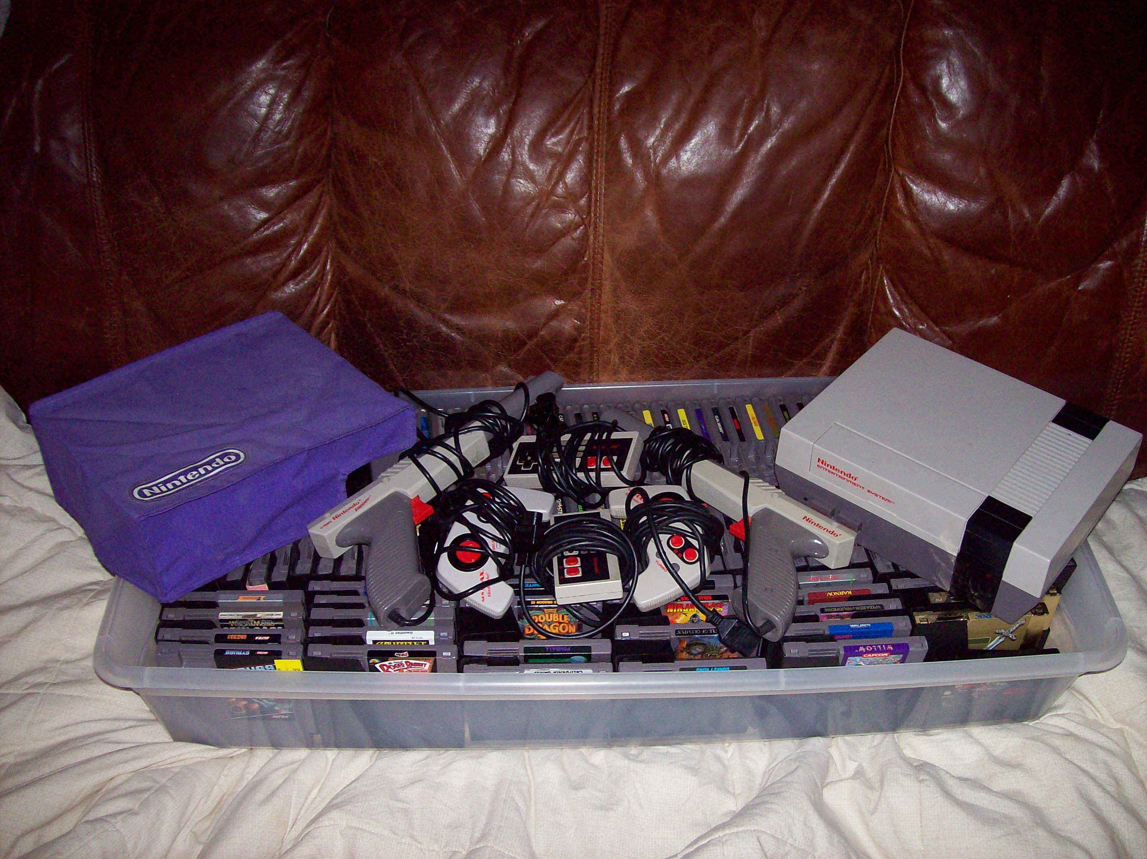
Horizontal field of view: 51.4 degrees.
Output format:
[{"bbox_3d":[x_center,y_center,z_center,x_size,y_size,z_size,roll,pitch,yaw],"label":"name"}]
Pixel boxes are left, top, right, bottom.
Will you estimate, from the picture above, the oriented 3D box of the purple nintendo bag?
[{"bbox_3d":[-0.316,0.016,1.092,0.260,0.090,0.210,-26,44,-36],"label":"purple nintendo bag"}]

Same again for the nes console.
[{"bbox_3d":[0.350,0.036,1.099,0.254,0.088,0.203,29,48,30],"label":"nes console"}]

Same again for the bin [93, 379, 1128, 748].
[{"bbox_3d":[0.030,0.135,1.137,0.855,0.148,0.387,-1,41,-2],"label":"bin"}]

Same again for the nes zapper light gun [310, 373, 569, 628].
[{"bbox_3d":[-0.093,0.051,1.050,0.268,0.042,0.132,-36,66,-23],"label":"nes zapper light gun"}]

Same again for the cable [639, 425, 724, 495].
[{"bbox_3d":[0.100,0.028,1.100,0.079,0.050,0.055,-1,41,-2],"label":"cable"}]

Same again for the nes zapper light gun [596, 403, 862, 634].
[{"bbox_3d":[0.108,0.072,1.065,0.270,0.042,0.136,30,57,32],"label":"nes zapper light gun"}]

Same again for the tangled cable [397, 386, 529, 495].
[{"bbox_3d":[-0.102,0.010,1.090,0.118,0.065,0.090,-1,41,-2],"label":"tangled cable"}]

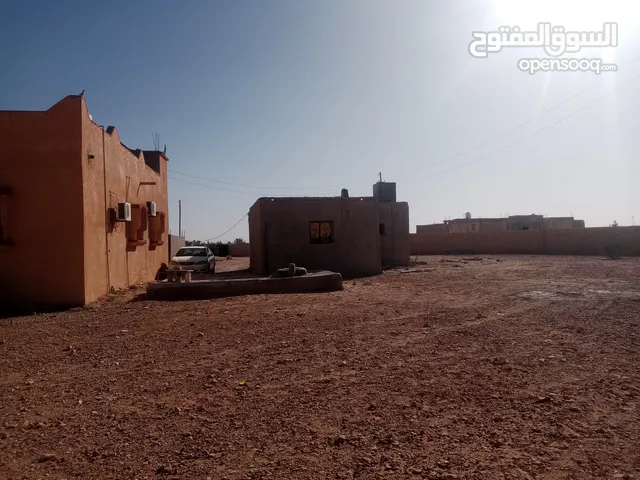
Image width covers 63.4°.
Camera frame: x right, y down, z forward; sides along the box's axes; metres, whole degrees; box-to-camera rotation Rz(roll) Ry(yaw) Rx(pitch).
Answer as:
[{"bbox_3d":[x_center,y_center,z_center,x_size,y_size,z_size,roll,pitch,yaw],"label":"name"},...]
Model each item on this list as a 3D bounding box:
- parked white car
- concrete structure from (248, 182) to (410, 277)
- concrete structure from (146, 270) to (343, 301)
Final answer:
[{"bbox_3d":[-6.655,0.968,27.499,1.800,1.460,4.750,-1,0,-6],"label":"parked white car"},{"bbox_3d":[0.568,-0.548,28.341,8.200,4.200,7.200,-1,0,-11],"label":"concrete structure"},{"bbox_3d":[-2.415,1.400,16.800,5.850,0.470,2.400,-1,0,-13],"label":"concrete structure"}]

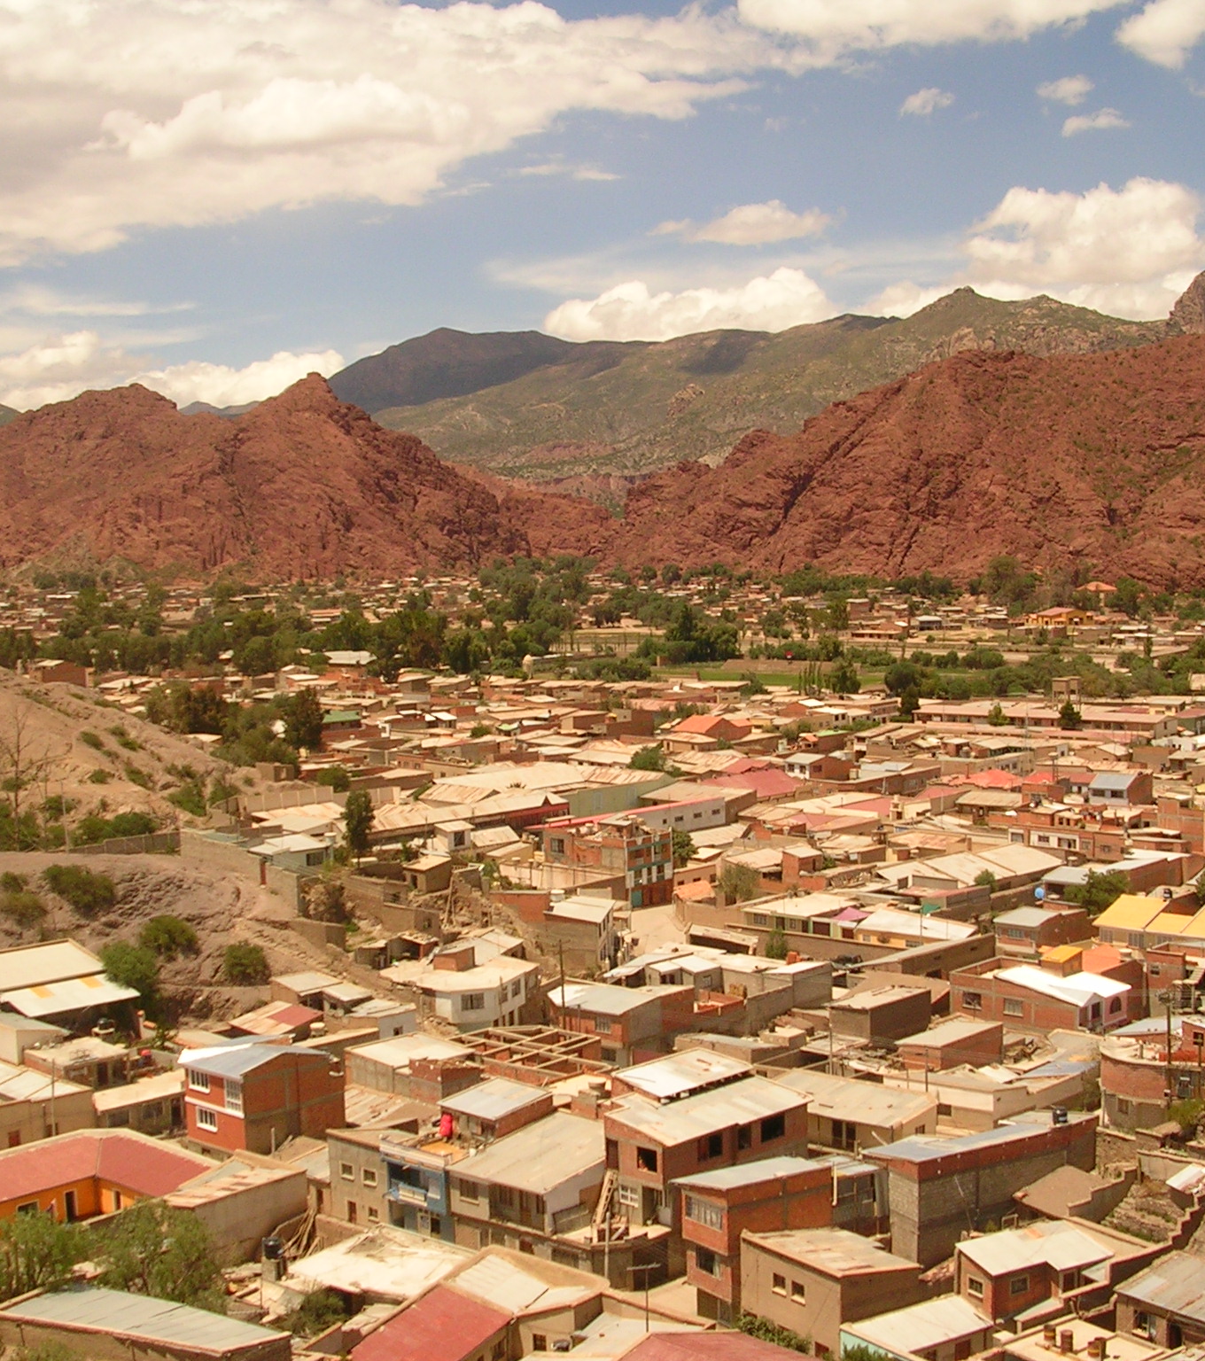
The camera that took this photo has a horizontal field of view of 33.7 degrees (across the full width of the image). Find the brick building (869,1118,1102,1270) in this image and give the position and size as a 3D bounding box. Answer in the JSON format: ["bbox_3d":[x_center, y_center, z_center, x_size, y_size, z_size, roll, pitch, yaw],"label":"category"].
[{"bbox_3d":[26.360,34.140,136.470,16.400,6.900,4.500,-5,7,-33],"label":"brick building"}]

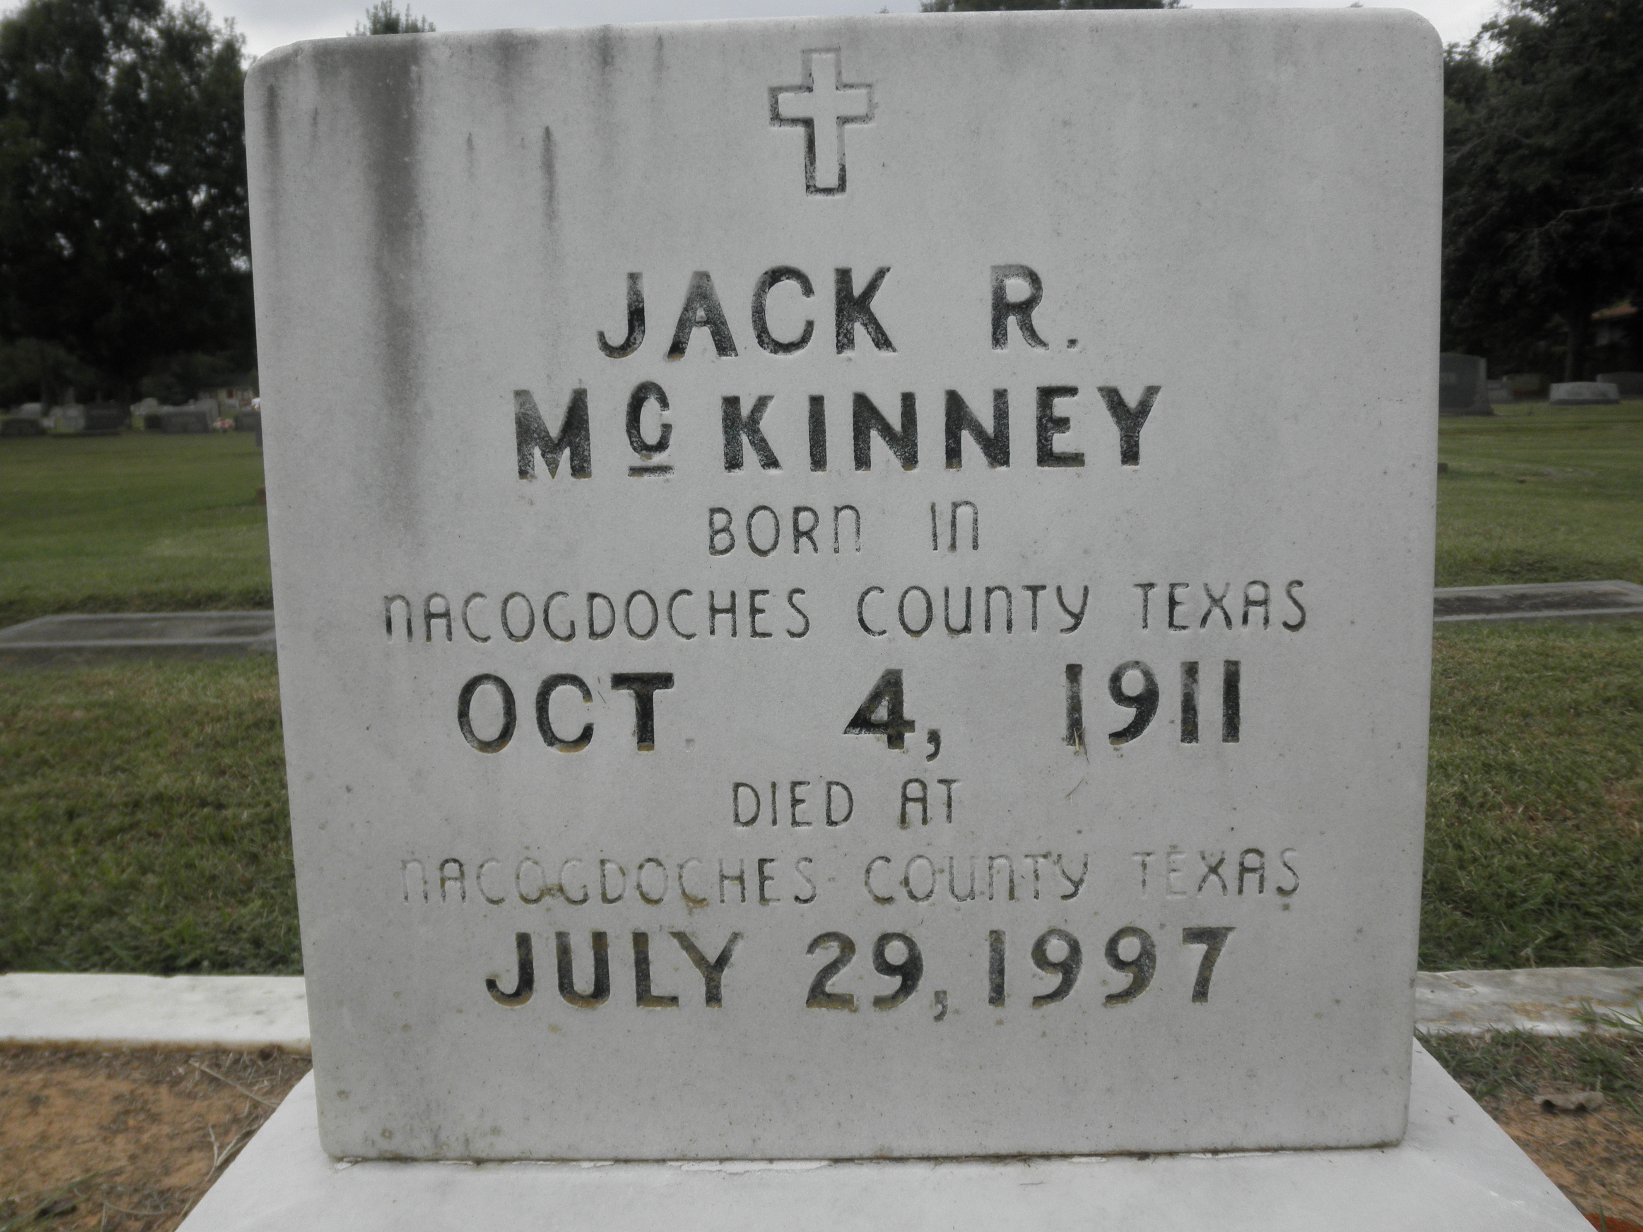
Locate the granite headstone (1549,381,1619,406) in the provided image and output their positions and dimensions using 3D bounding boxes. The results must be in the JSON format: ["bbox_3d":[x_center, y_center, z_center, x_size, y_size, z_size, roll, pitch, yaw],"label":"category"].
[{"bbox_3d":[14.480,-4.200,25.150,1.170,0.435,0.290,-1,9,0],"label":"granite headstone"}]

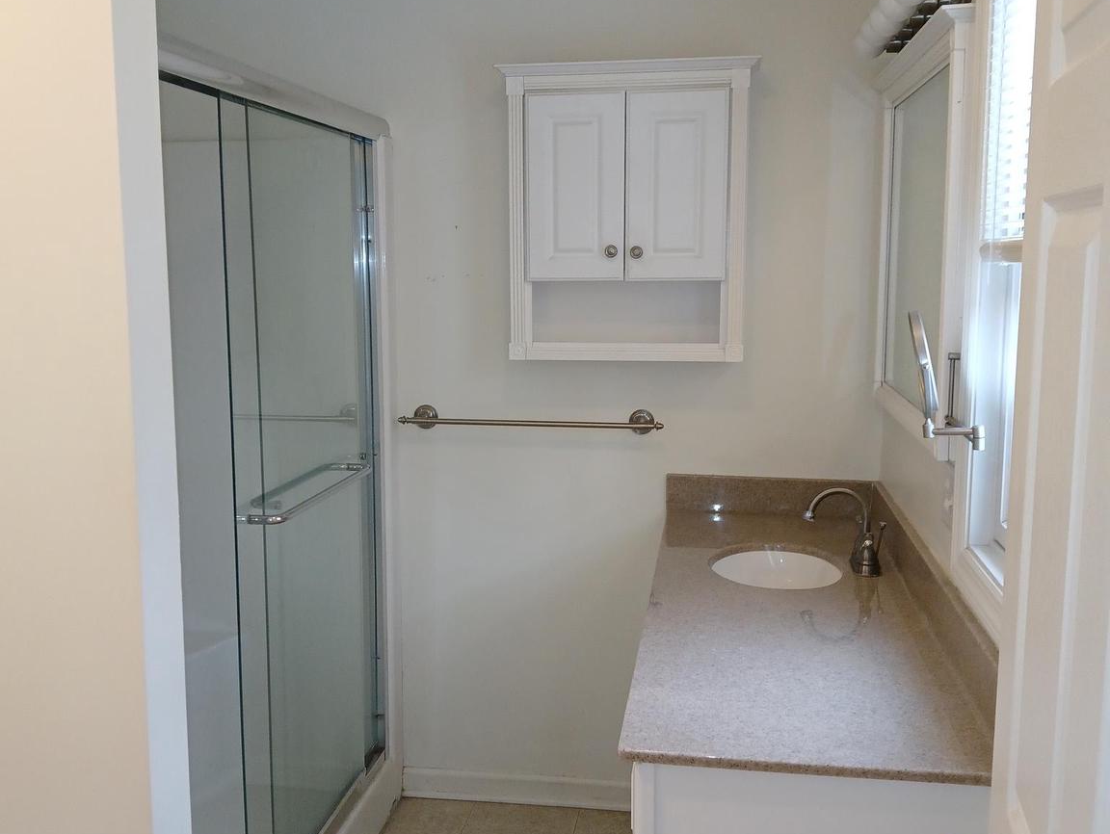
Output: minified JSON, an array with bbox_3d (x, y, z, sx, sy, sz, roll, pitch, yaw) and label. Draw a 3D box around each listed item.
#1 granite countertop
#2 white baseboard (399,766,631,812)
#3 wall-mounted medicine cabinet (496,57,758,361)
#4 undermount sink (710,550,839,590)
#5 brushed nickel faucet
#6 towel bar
[{"bbox_3d":[0.477,0.376,2.255,0.557,0.020,1.550,1,8,8],"label":"granite countertop"},{"bbox_3d":[-0.068,1.082,3.220,0.767,0.088,0.015,1,8,8],"label":"white baseboard"},{"bbox_3d":[0.185,-0.521,2.875,0.657,0.743,0.193,1,8,8],"label":"wall-mounted medicine cabinet"},{"bbox_3d":[0.492,0.409,2.511,0.307,0.144,0.396,1,8,8],"label":"undermount sink"},{"bbox_3d":[0.644,0.246,2.477,0.177,0.178,0.188,1,8,8],"label":"brushed nickel faucet"},{"bbox_3d":[-0.069,0.012,3.047,0.731,0.067,0.071,1,8,8],"label":"towel bar"}]

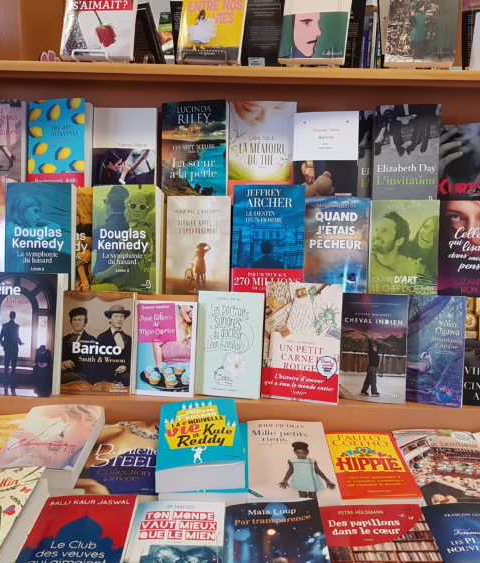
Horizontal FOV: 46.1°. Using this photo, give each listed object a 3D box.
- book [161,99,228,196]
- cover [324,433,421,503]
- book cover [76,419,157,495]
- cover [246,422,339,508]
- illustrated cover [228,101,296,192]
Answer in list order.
[{"bbox_3d":[-0.099,-0.292,1.289,0.148,0.222,0.040,0,-1,9],"label":"book"},{"bbox_3d":[0.237,0.342,1.033,0.133,0.023,0.206,-1,15,1],"label":"cover"},{"bbox_3d":[-0.201,0.316,0.988,0.140,0.025,0.227,0,16,-2],"label":"book cover"},{"bbox_3d":[0.087,0.326,0.990,0.146,0.037,0.241,0,16,0],"label":"cover"},{"bbox_3d":[0.051,-0.290,1.288,0.148,0.230,0.031,2,1,3],"label":"illustrated cover"}]

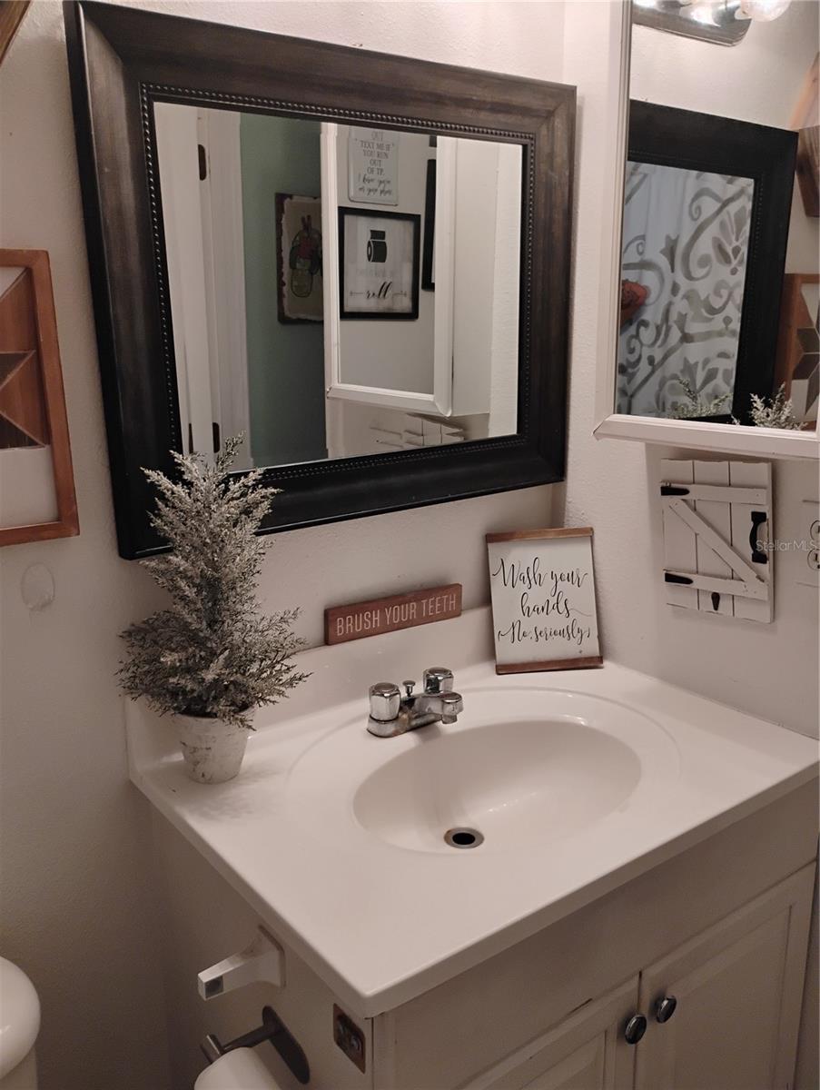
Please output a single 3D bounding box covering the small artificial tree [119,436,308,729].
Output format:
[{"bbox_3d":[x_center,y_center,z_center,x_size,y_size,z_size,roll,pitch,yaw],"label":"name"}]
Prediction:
[{"bbox_3d":[-0.258,0.048,1.143,0.240,0.365,0.225,-11,16,-35],"label":"small artificial tree"}]

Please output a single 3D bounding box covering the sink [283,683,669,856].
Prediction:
[{"bbox_3d":[0.098,0.362,1.245,0.585,0.140,0.450,-11,16,-35],"label":"sink"}]

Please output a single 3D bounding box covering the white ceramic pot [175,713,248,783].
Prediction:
[{"bbox_3d":[-0.264,0.262,1.196,0.095,0.098,0.095,-2,13,0],"label":"white ceramic pot"}]

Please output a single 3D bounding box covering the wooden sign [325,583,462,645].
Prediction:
[{"bbox_3d":[-0.019,0.105,1.408,0.256,0.057,0.016,-11,16,-35],"label":"wooden sign"}]

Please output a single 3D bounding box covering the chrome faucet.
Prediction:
[{"bbox_3d":[0.033,0.240,1.315,0.155,0.070,0.137,-11,16,-35],"label":"chrome faucet"}]

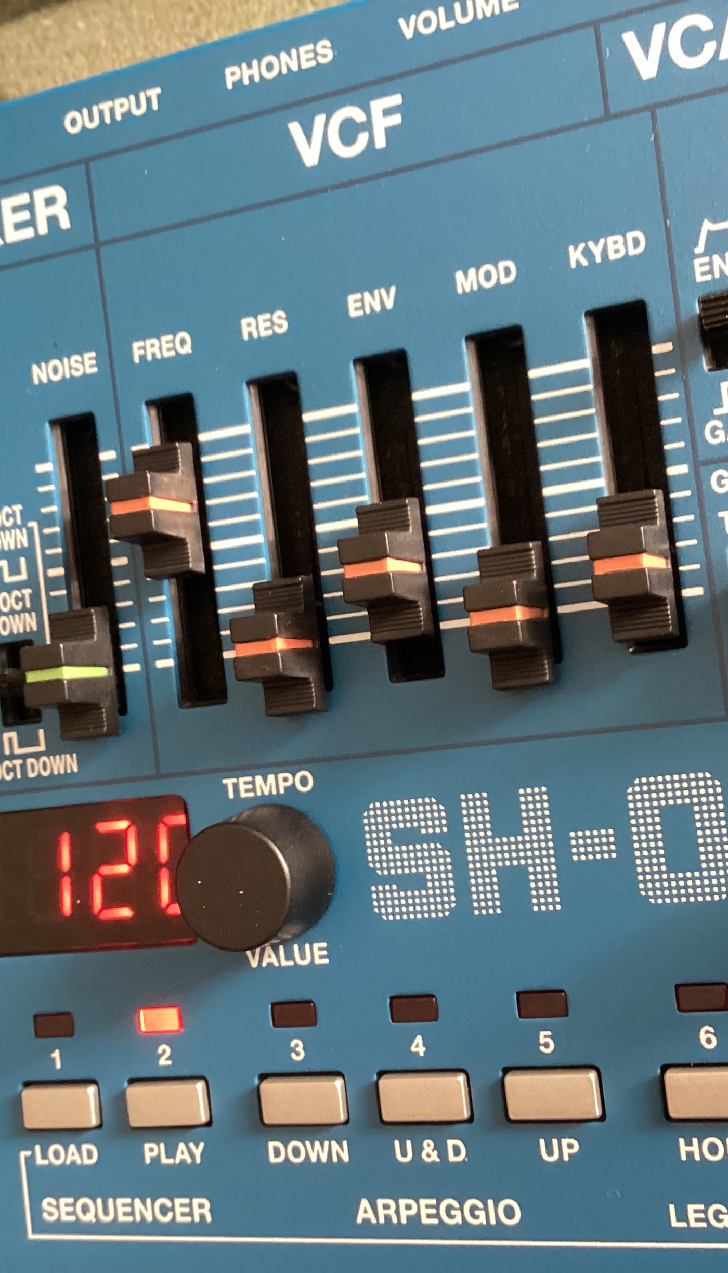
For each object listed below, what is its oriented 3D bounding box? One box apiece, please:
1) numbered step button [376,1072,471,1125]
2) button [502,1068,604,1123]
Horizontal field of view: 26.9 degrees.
[{"bbox_3d":[0.005,0.041,0.134,0.008,0.002,0.004,-8,88,20],"label":"numbered step button"},{"bbox_3d":[0.016,0.039,0.130,0.008,0.002,0.004,-8,88,20],"label":"button"}]

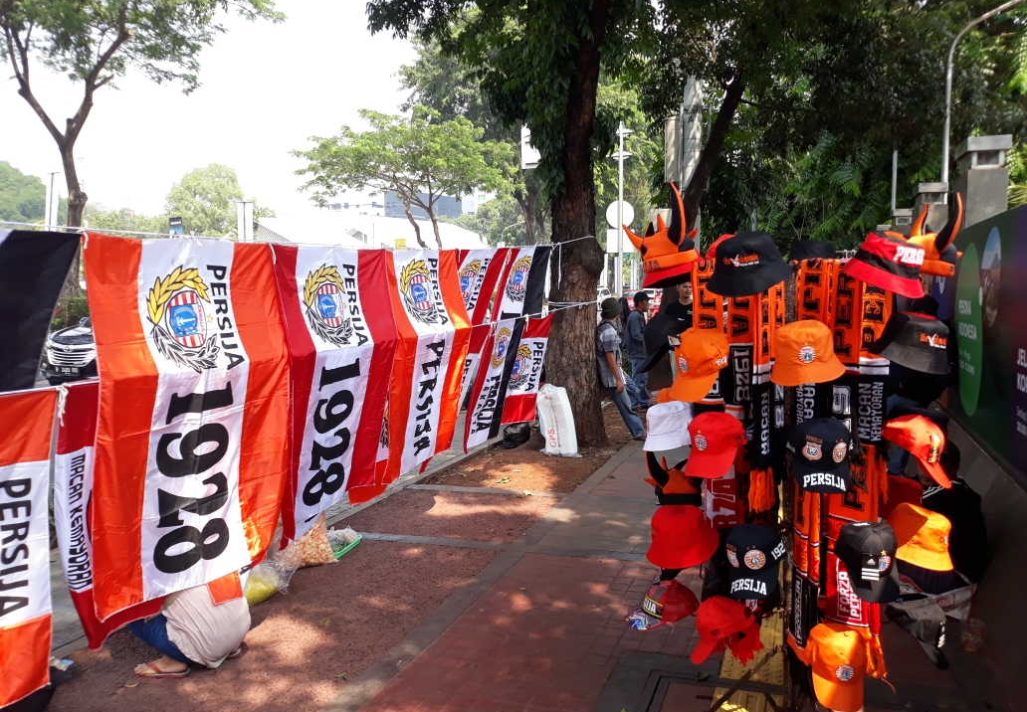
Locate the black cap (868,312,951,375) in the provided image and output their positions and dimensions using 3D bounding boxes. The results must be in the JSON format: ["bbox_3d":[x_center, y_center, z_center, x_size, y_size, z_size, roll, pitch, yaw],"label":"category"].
[{"bbox_3d":[1.396,-0.044,2.820,0.280,0.170,0.280,3,18,-1],"label":"black cap"}]

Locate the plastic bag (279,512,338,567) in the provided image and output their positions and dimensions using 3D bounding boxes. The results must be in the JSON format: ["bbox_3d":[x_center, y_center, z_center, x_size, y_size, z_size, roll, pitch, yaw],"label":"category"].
[{"bbox_3d":[-1.270,1.090,4.920,0.360,0.340,0.300,1,5,20],"label":"plastic bag"}]

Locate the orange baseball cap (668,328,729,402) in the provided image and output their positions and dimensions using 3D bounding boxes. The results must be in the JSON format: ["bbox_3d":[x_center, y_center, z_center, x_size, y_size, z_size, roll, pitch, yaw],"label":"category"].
[{"bbox_3d":[0.604,0.015,2.650,0.262,0.160,0.178,-40,33,-26],"label":"orange baseball cap"}]

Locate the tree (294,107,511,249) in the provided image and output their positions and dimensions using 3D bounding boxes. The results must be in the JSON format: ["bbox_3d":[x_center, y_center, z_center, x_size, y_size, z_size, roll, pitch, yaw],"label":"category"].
[{"bbox_3d":[-4.473,-5.347,32.000,8.800,9.200,8.400,-1,4,-8],"label":"tree"}]

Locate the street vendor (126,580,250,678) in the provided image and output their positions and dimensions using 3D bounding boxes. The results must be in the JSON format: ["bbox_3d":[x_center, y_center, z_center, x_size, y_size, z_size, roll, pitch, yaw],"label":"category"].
[{"bbox_3d":[-1.480,0.980,3.620,0.620,0.770,0.460,2,5,28],"label":"street vendor"}]

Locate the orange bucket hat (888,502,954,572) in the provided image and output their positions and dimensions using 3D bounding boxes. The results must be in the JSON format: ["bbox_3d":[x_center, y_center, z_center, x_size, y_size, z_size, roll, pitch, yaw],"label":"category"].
[{"bbox_3d":[1.453,0.651,2.870,0.250,0.170,0.260,-4,20,-38],"label":"orange bucket hat"}]

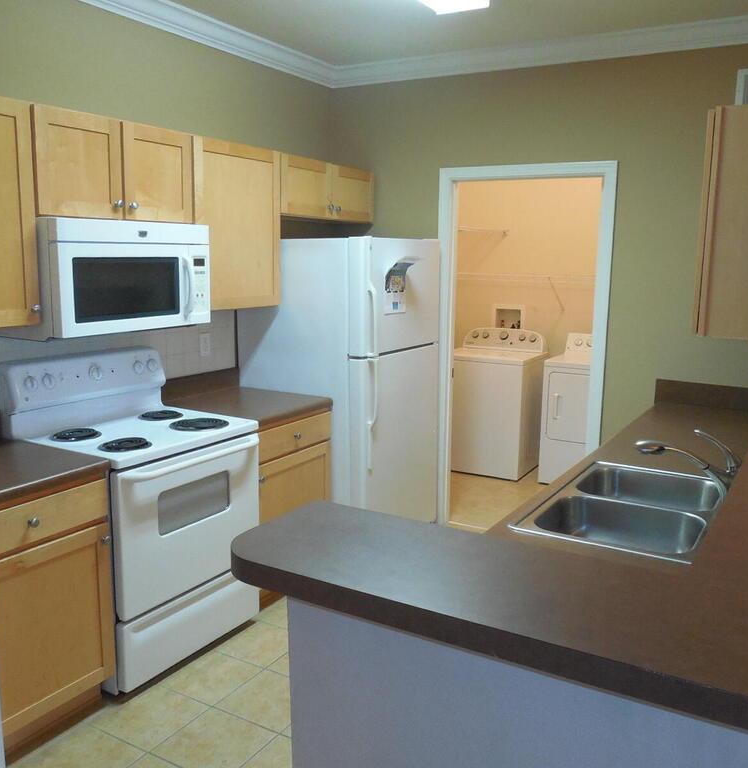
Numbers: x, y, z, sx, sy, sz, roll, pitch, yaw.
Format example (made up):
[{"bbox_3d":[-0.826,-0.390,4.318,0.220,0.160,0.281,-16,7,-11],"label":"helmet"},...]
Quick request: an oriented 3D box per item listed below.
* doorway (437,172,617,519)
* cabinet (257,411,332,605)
[{"bbox_3d":[0.807,-0.143,4.174,0.996,2.097,0.125,7,11,30],"label":"doorway"},{"bbox_3d":[-0.629,0.553,3.660,0.620,0.856,0.585,7,11,30],"label":"cabinet"}]

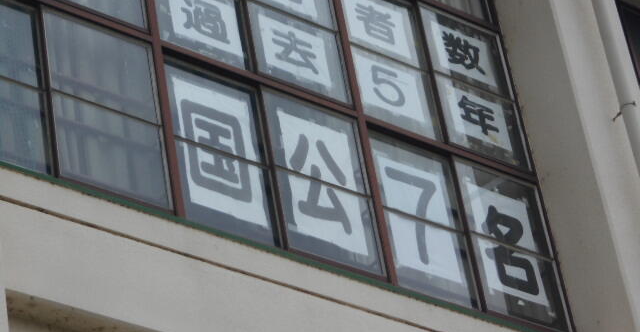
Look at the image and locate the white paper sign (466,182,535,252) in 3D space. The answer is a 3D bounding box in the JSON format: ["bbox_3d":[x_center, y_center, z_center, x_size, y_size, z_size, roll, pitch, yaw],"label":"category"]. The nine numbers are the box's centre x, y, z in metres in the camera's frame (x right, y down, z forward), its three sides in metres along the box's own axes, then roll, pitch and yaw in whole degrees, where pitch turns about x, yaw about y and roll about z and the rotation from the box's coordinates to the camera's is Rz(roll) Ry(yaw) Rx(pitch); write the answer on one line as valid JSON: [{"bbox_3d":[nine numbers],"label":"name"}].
[{"bbox_3d":[0.914,0.268,12.008,0.416,0.298,0.015,19,-44,-36],"label":"white paper sign"}]

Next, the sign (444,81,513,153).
[{"bbox_3d":[0.818,-0.244,12.357,0.409,0.304,0.015,19,-44,-36],"label":"sign"}]

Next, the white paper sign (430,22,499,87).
[{"bbox_3d":[0.744,-0.572,12.360,0.417,0.304,0.015,19,-44,-36],"label":"white paper sign"}]

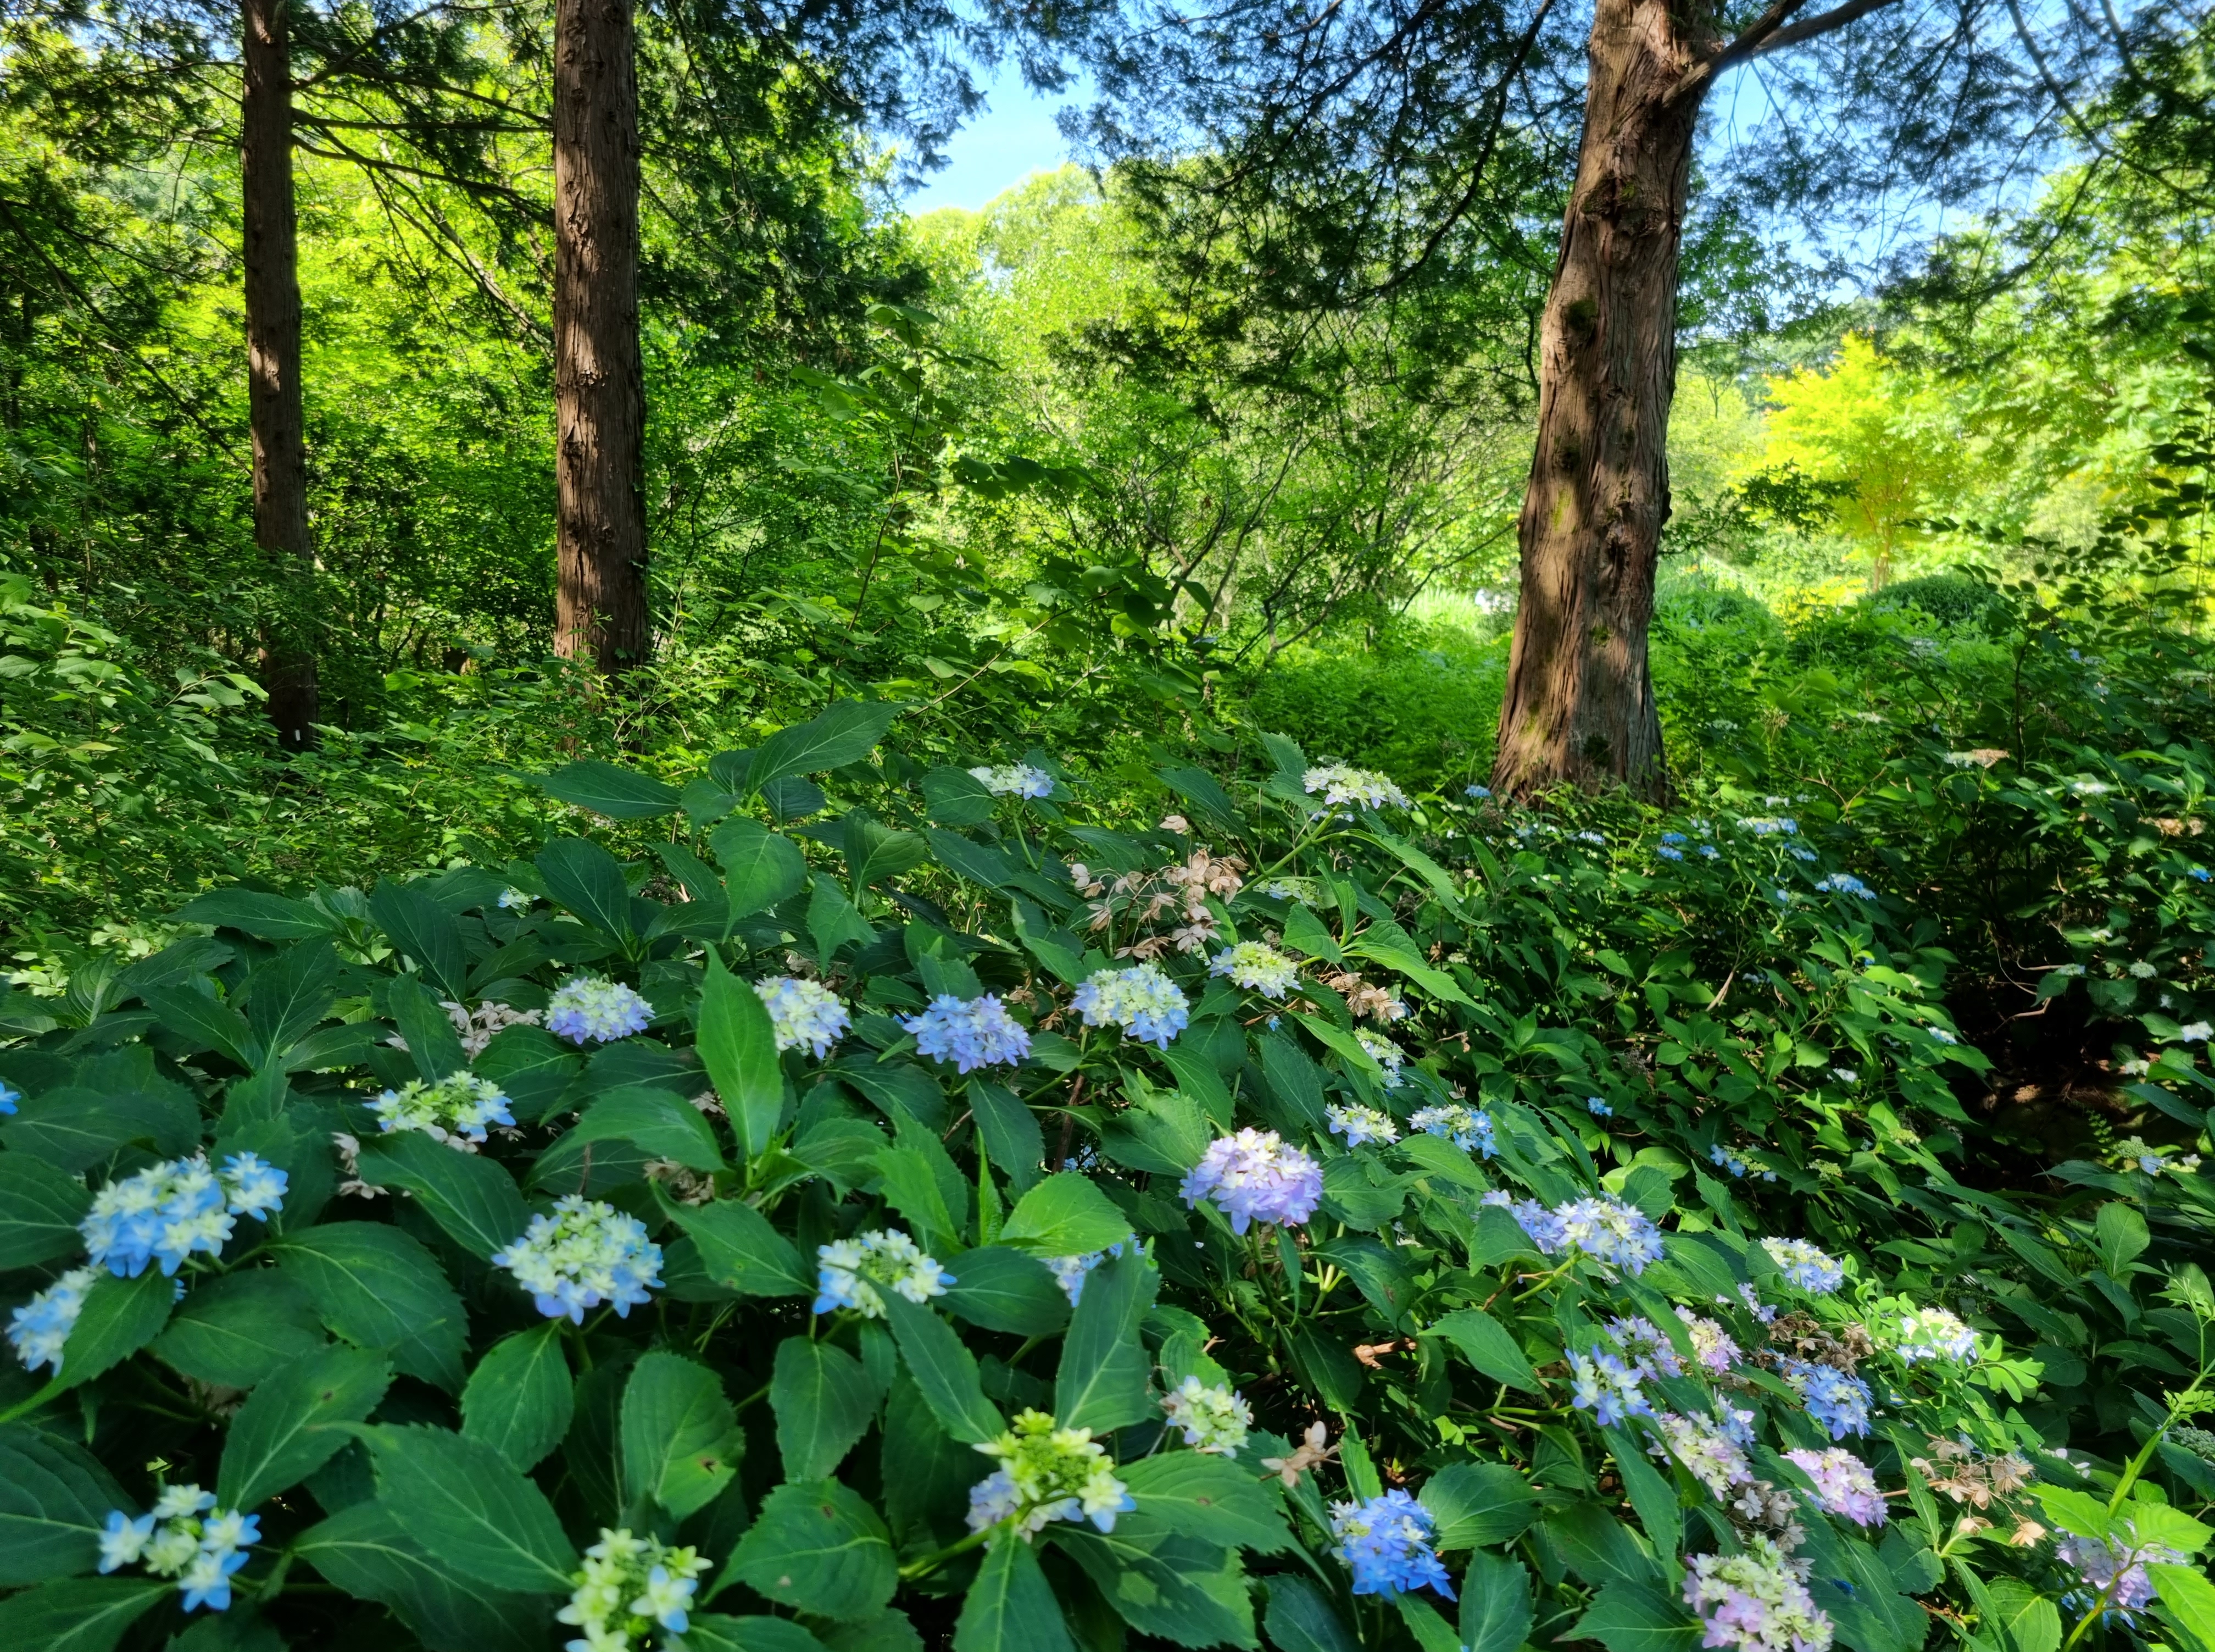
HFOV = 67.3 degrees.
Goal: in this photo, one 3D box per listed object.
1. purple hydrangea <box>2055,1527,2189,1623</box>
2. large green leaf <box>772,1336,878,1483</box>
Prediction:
[{"bbox_3d":[0.841,0.621,1.380,0.105,0.070,0.100,5,8,33],"label":"purple hydrangea"},{"bbox_3d":[-0.204,0.418,1.198,0.075,0.030,0.104,-4,51,0],"label":"large green leaf"}]

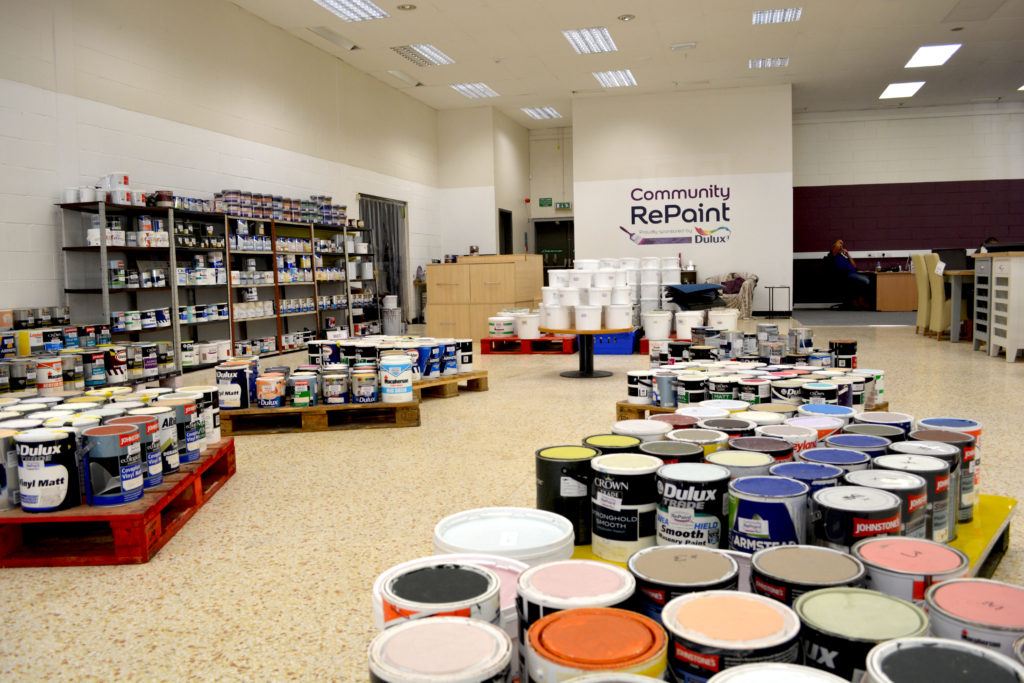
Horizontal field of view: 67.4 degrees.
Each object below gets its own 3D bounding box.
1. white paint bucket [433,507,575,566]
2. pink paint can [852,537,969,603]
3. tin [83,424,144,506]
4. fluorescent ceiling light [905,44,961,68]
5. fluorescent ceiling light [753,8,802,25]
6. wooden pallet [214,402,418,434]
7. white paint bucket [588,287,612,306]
[{"bbox_3d":[-0.016,0.552,1.714,0.309,0.285,0.309,-1,5,-1],"label":"white paint bucket"},{"bbox_3d":[0.699,0.482,1.359,0.183,0.215,0.183,0,5,3],"label":"pink paint can"},{"bbox_3d":[-1.377,0.425,2.659,0.176,0.243,0.176,-1,6,0],"label":"tin"},{"bbox_3d":[6.547,-4.465,11.968,0.600,0.070,1.200,1,6,16],"label":"fluorescent ceiling light"},{"bbox_3d":[3.396,-4.195,9.840,0.600,0.080,0.600,1,6,16],"label":"fluorescent ceiling light"},{"bbox_3d":[-1.219,0.419,4.885,1.200,0.145,0.800,-2,6,-10],"label":"wooden pallet"},{"bbox_3d":[0.761,-0.382,6.620,0.200,0.160,0.200,0,5,7],"label":"white paint bucket"}]

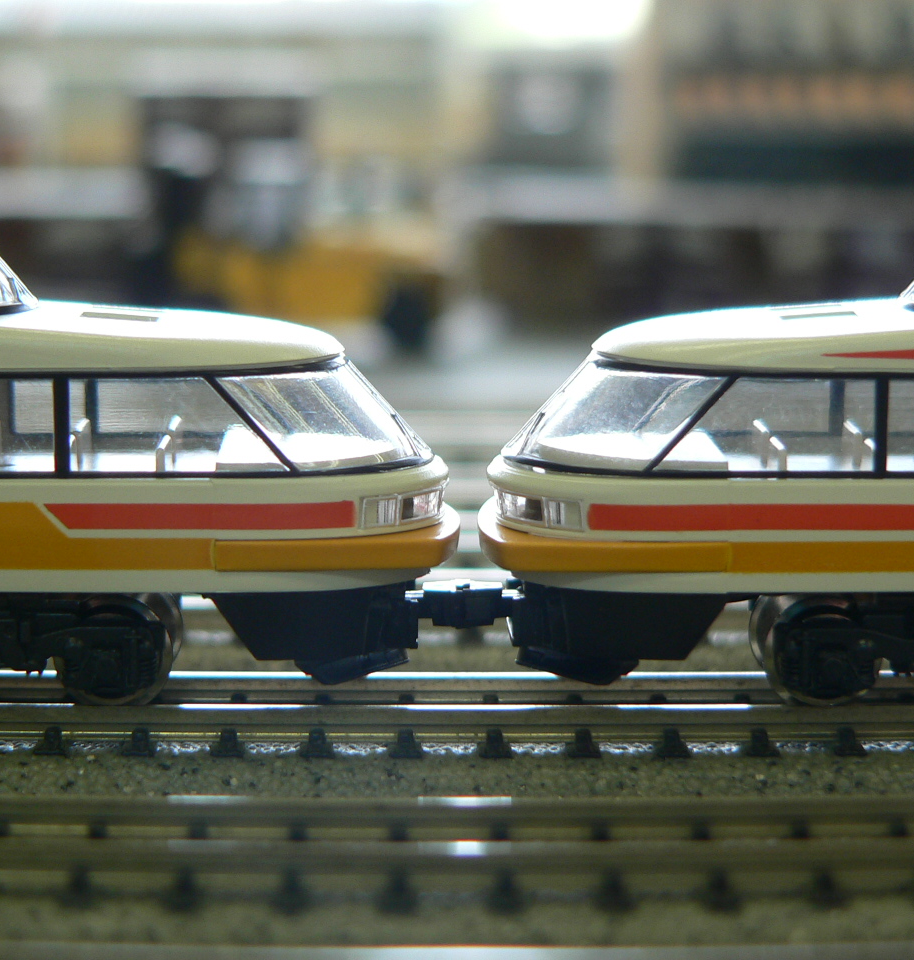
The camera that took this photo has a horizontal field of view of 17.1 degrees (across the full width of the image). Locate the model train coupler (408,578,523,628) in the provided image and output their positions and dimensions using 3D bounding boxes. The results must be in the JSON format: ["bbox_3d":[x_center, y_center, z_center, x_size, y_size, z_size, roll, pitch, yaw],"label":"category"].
[{"bbox_3d":[0.000,0.007,0.177,0.007,0.002,0.004,0,8,-1],"label":"model train coupler"}]

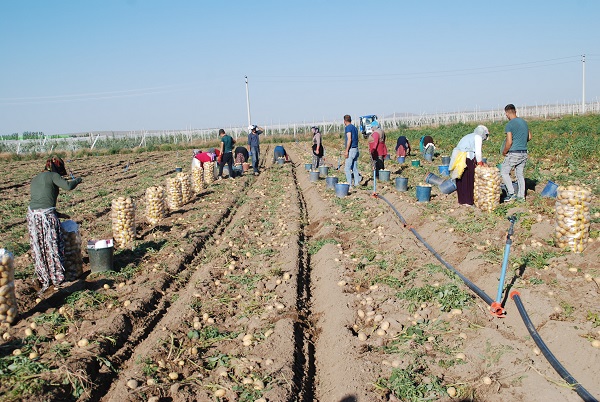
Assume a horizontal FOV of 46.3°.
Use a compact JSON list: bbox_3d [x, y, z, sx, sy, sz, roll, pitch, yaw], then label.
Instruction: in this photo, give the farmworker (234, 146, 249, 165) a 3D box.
[{"bbox_3d":[-2.392,-1.763,28.751,0.600,0.870,0.800,-2,7,12],"label":"farmworker"}]

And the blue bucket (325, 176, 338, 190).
[{"bbox_3d":[0.784,-0.427,16.900,0.300,0.285,0.300,-4,7,0],"label":"blue bucket"}]

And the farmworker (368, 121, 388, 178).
[{"bbox_3d":[2.116,-1.383,18.900,0.480,1.580,0.520,-2,7,9],"label":"farmworker"}]

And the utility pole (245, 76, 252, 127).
[{"bbox_3d":[-8.120,-15.065,111.463,0.400,9.600,0.380,-4,6,0],"label":"utility pole"}]

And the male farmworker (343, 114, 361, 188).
[{"bbox_3d":[1.254,-1.193,16.900,0.420,1.750,0.500,3,9,43],"label":"male farmworker"}]

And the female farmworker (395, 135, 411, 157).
[{"bbox_3d":[3.977,-2.076,27.200,0.560,0.900,0.800,-2,6,9],"label":"female farmworker"}]

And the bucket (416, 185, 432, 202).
[{"bbox_3d":[2.309,-0.134,13.000,0.285,0.300,0.285,-3,6,0],"label":"bucket"}]

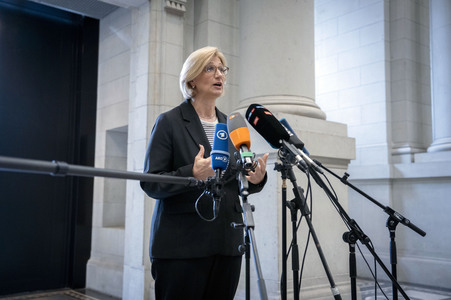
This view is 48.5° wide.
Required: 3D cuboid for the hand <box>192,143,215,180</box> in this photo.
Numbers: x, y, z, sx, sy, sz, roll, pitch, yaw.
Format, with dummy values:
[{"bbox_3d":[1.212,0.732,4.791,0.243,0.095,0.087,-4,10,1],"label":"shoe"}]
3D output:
[{"bbox_3d":[-0.073,0.057,2.200,0.140,0.157,0.090,-1,-6,14],"label":"hand"}]

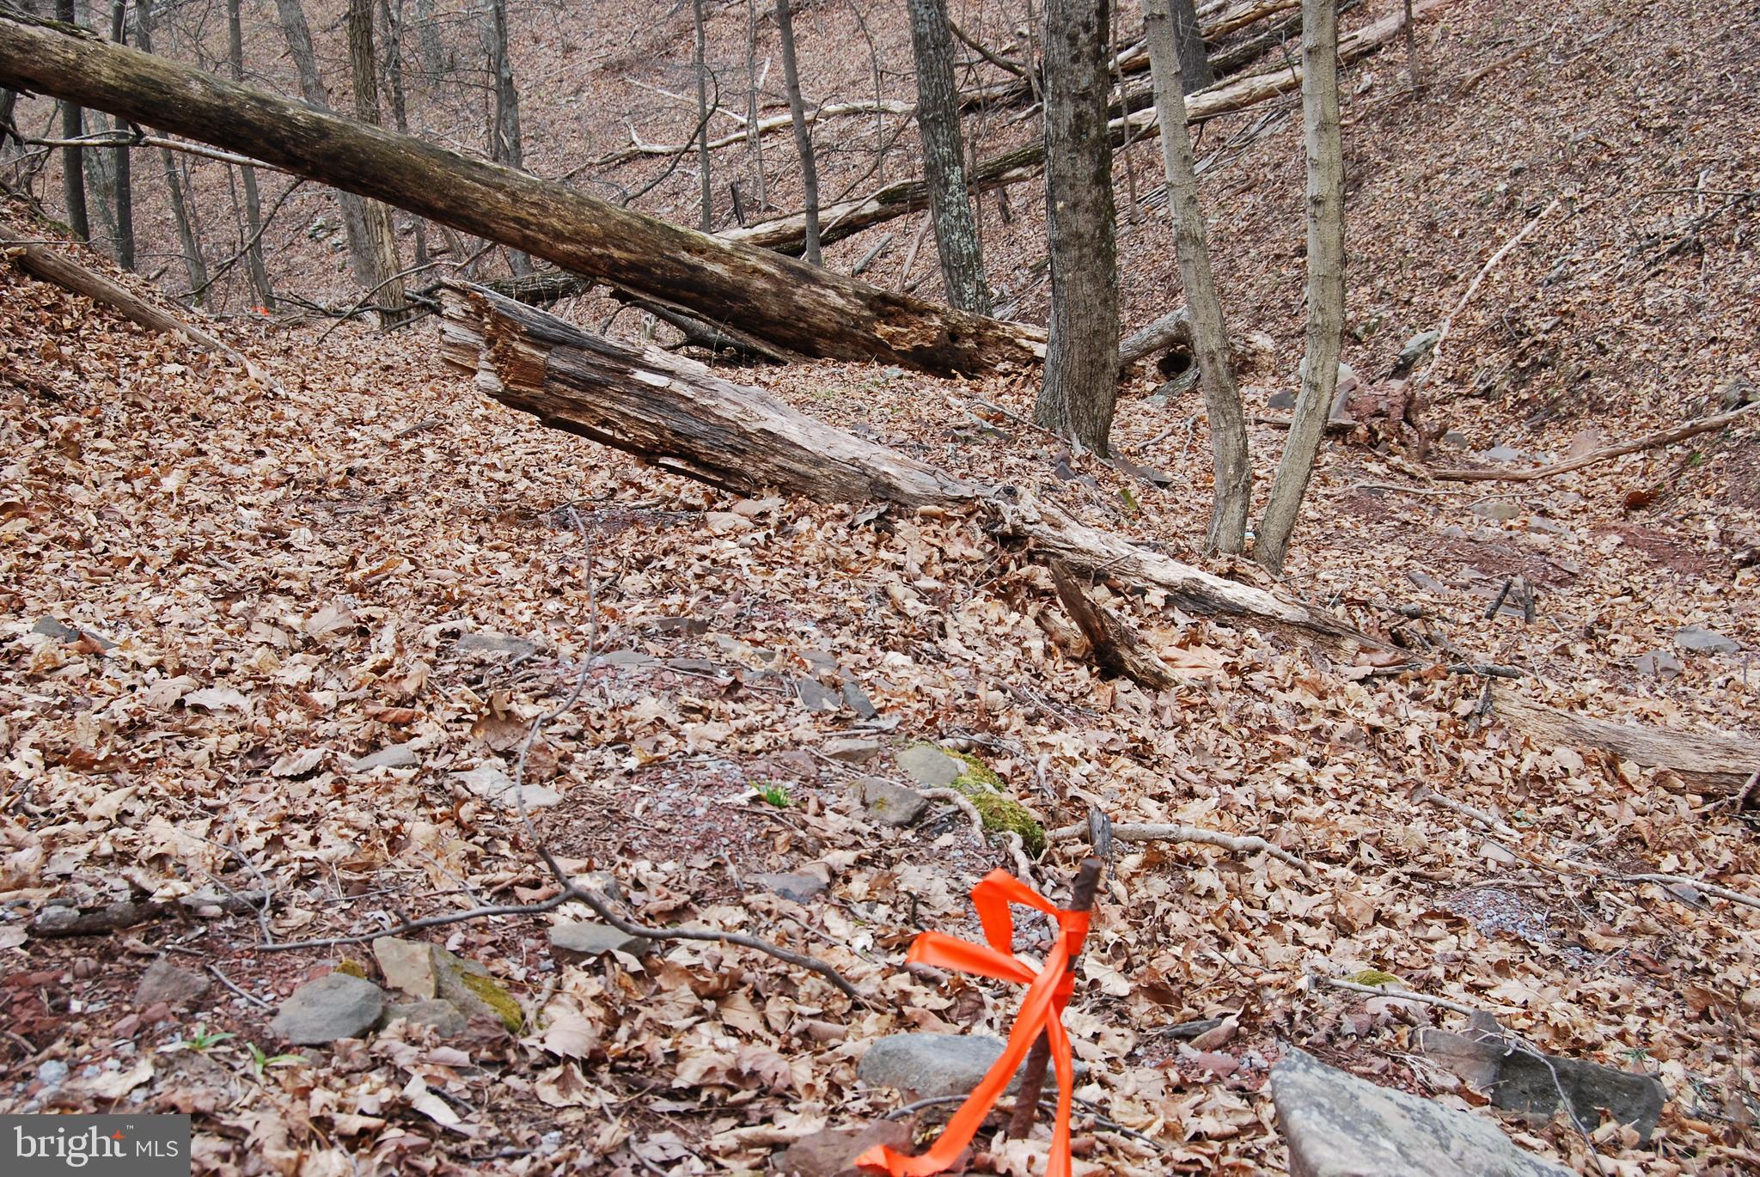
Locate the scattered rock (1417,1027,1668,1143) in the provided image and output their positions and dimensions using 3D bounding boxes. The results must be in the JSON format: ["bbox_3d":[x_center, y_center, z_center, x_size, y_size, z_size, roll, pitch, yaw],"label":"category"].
[{"bbox_3d":[0.779,0.584,2.420,0.275,0.080,0.120,9,9,18],"label":"scattered rock"}]

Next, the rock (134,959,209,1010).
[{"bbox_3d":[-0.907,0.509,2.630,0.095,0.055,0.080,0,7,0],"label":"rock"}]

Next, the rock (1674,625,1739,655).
[{"bbox_3d":[2.492,0.158,6.200,0.175,0.060,0.140,-2,7,-10],"label":"rock"}]

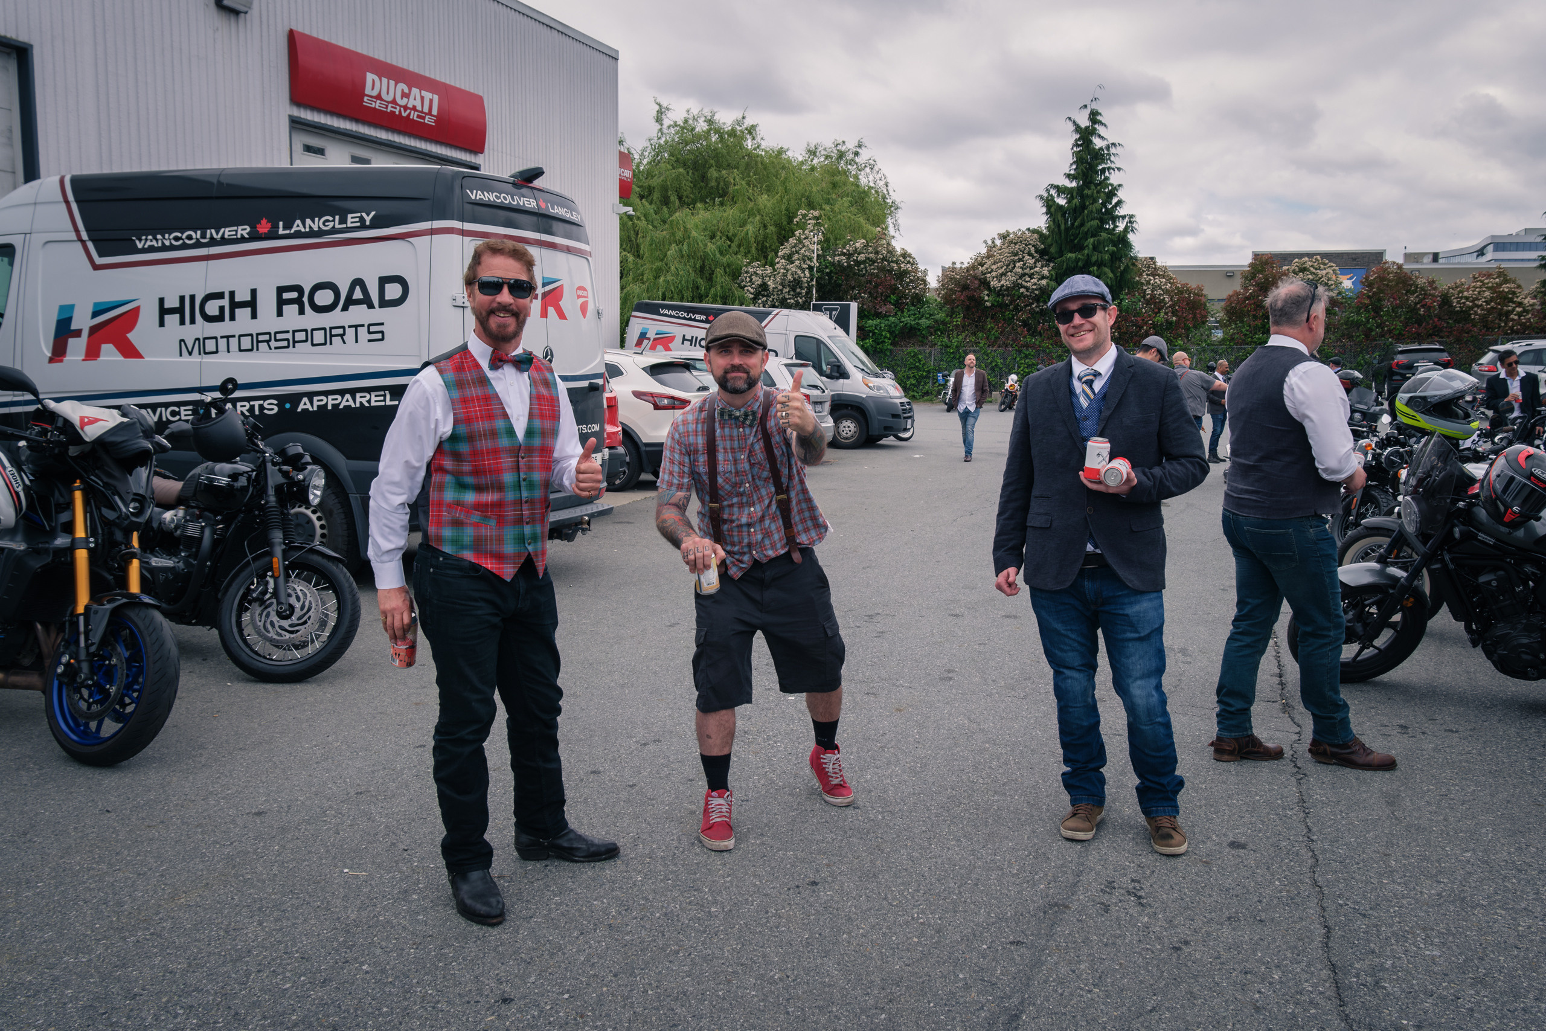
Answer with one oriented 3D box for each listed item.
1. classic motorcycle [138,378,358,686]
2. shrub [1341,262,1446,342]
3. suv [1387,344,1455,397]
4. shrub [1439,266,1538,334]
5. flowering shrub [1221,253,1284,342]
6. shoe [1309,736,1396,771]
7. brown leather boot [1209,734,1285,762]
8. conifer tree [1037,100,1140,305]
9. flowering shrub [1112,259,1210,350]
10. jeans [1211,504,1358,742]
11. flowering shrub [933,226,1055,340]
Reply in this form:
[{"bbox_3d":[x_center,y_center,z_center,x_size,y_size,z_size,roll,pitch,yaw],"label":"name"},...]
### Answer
[{"bbox_3d":[-2.919,0.063,5.273,2.150,1.300,0.840,4,8,20],"label":"classic motorcycle"},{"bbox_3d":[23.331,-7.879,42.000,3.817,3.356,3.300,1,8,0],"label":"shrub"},{"bbox_3d":[21.102,-4.755,36.826,1.840,1.660,4.630,4,8,21],"label":"suv"},{"bbox_3d":[26.622,-7.774,41.500,3.726,2.889,3.200,1,8,0],"label":"shrub"},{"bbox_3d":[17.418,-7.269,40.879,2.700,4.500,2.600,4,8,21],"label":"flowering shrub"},{"bbox_3d":[2.222,0.886,4.270,0.300,0.120,0.110,5,8,28],"label":"shoe"},{"bbox_3d":[1.809,0.857,4.265,0.300,0.140,0.110,0,7,-6],"label":"brown leather boot"},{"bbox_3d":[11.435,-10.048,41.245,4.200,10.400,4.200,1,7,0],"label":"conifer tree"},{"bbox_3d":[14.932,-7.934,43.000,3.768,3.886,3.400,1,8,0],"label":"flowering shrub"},{"bbox_3d":[1.920,0.385,4.211,0.450,0.940,0.390,1,7,-4],"label":"jeans"},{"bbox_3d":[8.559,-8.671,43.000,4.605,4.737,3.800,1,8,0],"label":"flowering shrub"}]

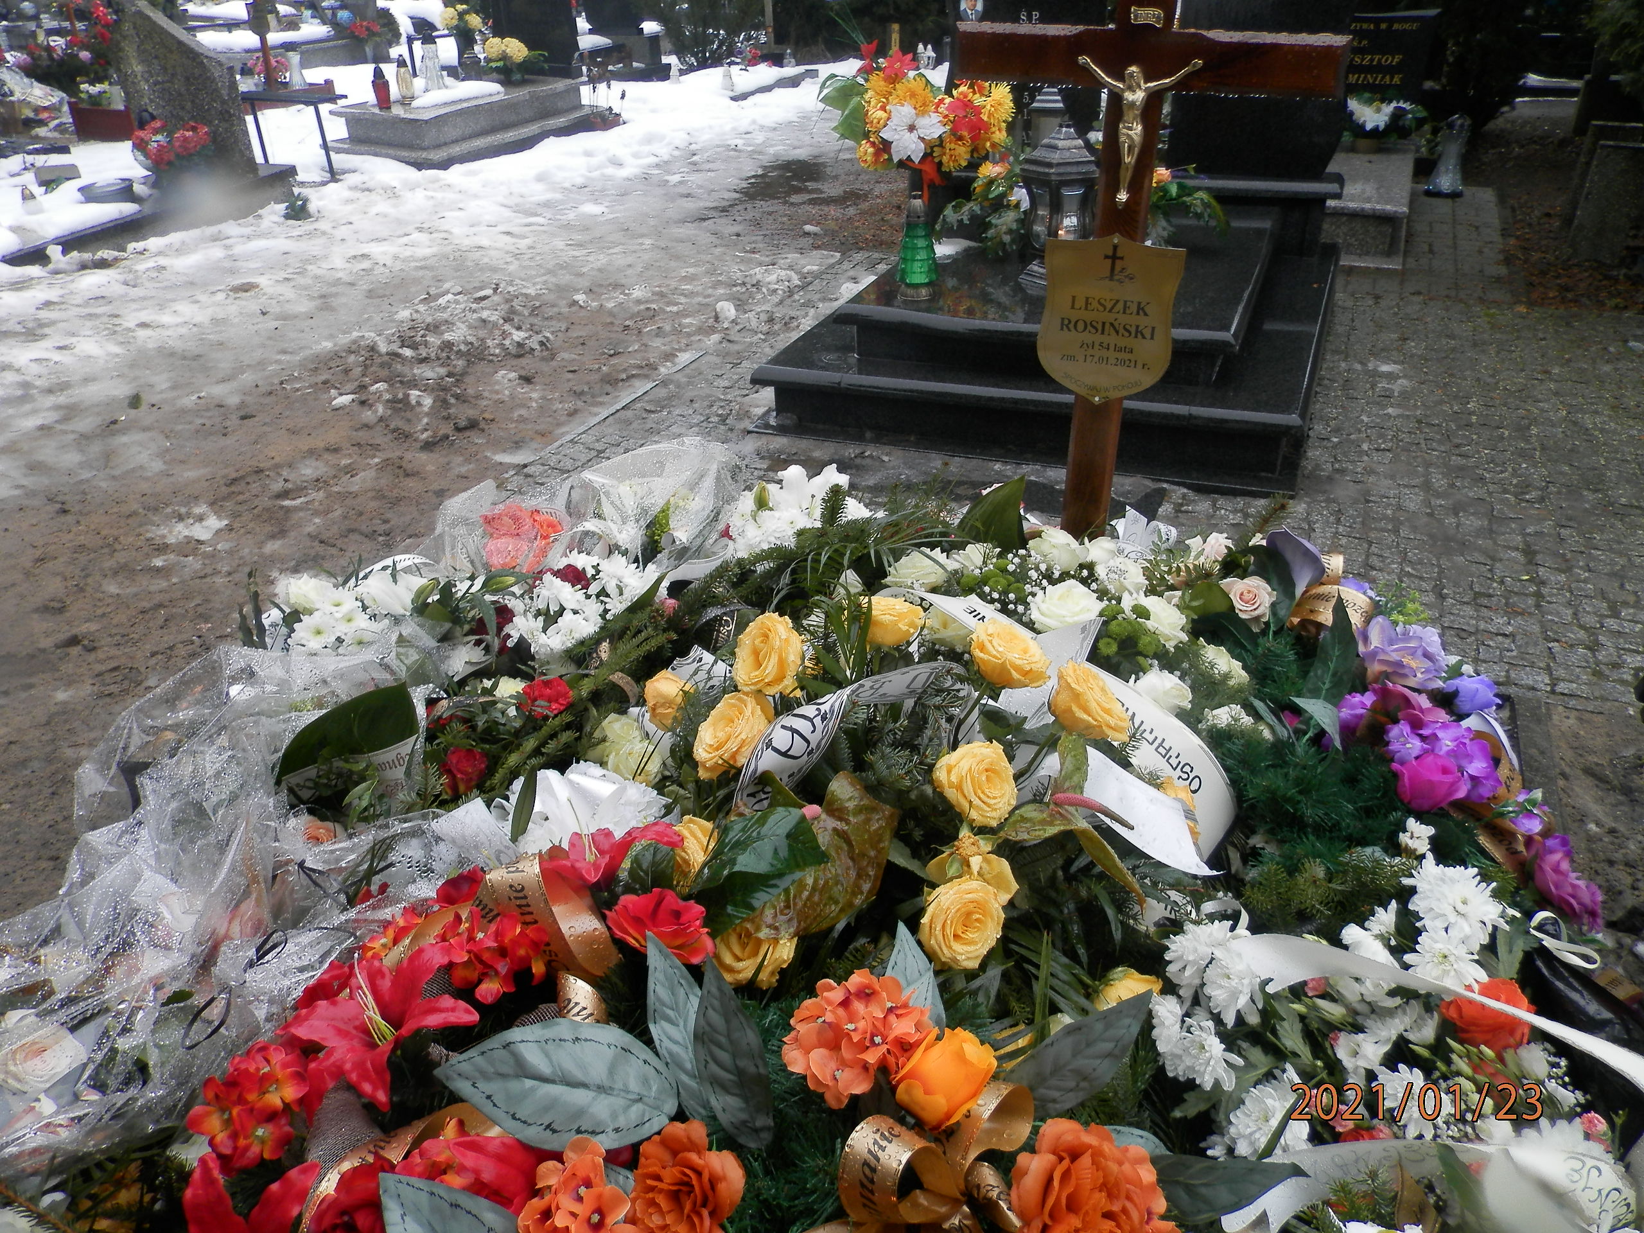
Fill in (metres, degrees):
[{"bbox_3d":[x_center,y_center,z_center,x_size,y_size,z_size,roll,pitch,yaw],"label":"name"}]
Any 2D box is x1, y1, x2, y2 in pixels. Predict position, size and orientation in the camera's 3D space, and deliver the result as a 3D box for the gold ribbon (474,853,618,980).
[{"bbox_3d":[-0.233,0.253,1.000,0.110,0.078,0.078,-10,32,-11],"label":"gold ribbon"}]

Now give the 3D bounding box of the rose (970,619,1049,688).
[{"bbox_3d":[0.195,0.040,1.240,0.083,0.062,0.080,18,56,-2],"label":"rose"}]

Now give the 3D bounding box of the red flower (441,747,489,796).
[{"bbox_3d":[-0.461,0.199,1.530,0.062,0.060,0.060,-5,53,-4],"label":"red flower"}]

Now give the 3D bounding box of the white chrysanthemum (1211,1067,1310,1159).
[{"bbox_3d":[0.383,0.431,1.030,0.080,0.045,0.080,2,66,7],"label":"white chrysanthemum"}]

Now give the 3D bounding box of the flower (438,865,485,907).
[{"bbox_3d":[-0.316,0.239,1.050,0.047,0.041,0.045,-3,31,0],"label":"flower"}]

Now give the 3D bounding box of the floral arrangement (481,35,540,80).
[{"bbox_3d":[-2.211,-4.005,8.500,0.420,0.340,0.360,-10,32,-10],"label":"floral arrangement"}]

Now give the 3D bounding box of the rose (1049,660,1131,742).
[{"bbox_3d":[0.302,0.096,1.340,0.090,0.082,0.090,4,32,13],"label":"rose"}]

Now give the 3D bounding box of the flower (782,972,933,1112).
[{"bbox_3d":[0.028,0.342,0.960,0.118,0.090,0.110,-4,31,0],"label":"flower"}]

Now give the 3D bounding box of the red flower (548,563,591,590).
[{"bbox_3d":[-0.421,-0.065,1.980,0.062,0.058,0.068,40,46,15],"label":"red flower"}]

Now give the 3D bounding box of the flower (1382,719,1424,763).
[{"bbox_3d":[0.666,0.143,1.360,0.049,0.040,0.045,14,36,27],"label":"flower"}]

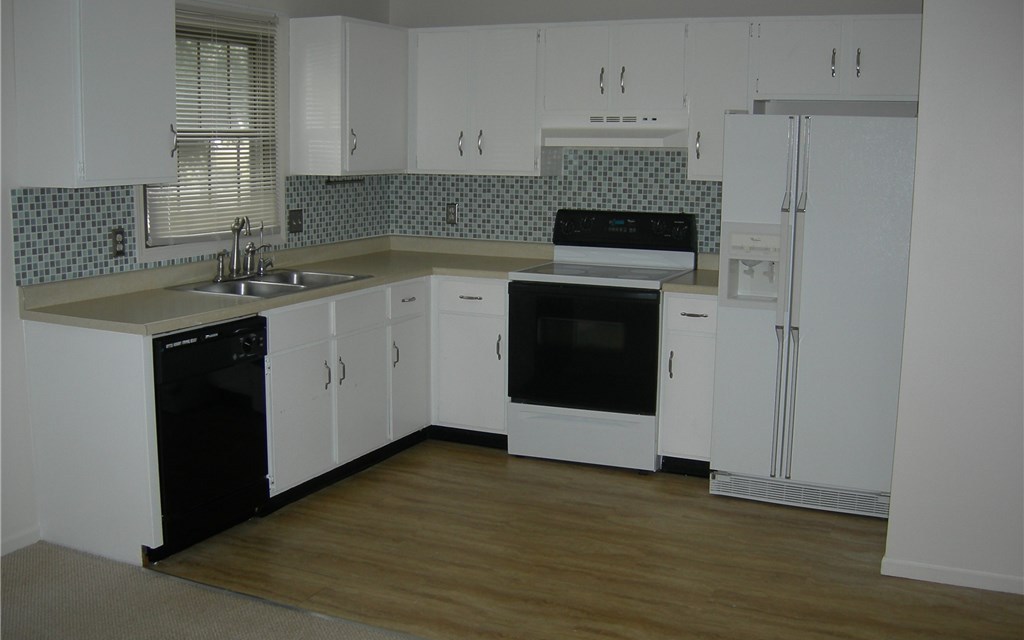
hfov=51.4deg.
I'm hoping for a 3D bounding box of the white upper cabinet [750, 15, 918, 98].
[{"bbox_3d":[1.499,-1.159,4.722,0.810,0.377,0.330,5,11,27],"label":"white upper cabinet"}]

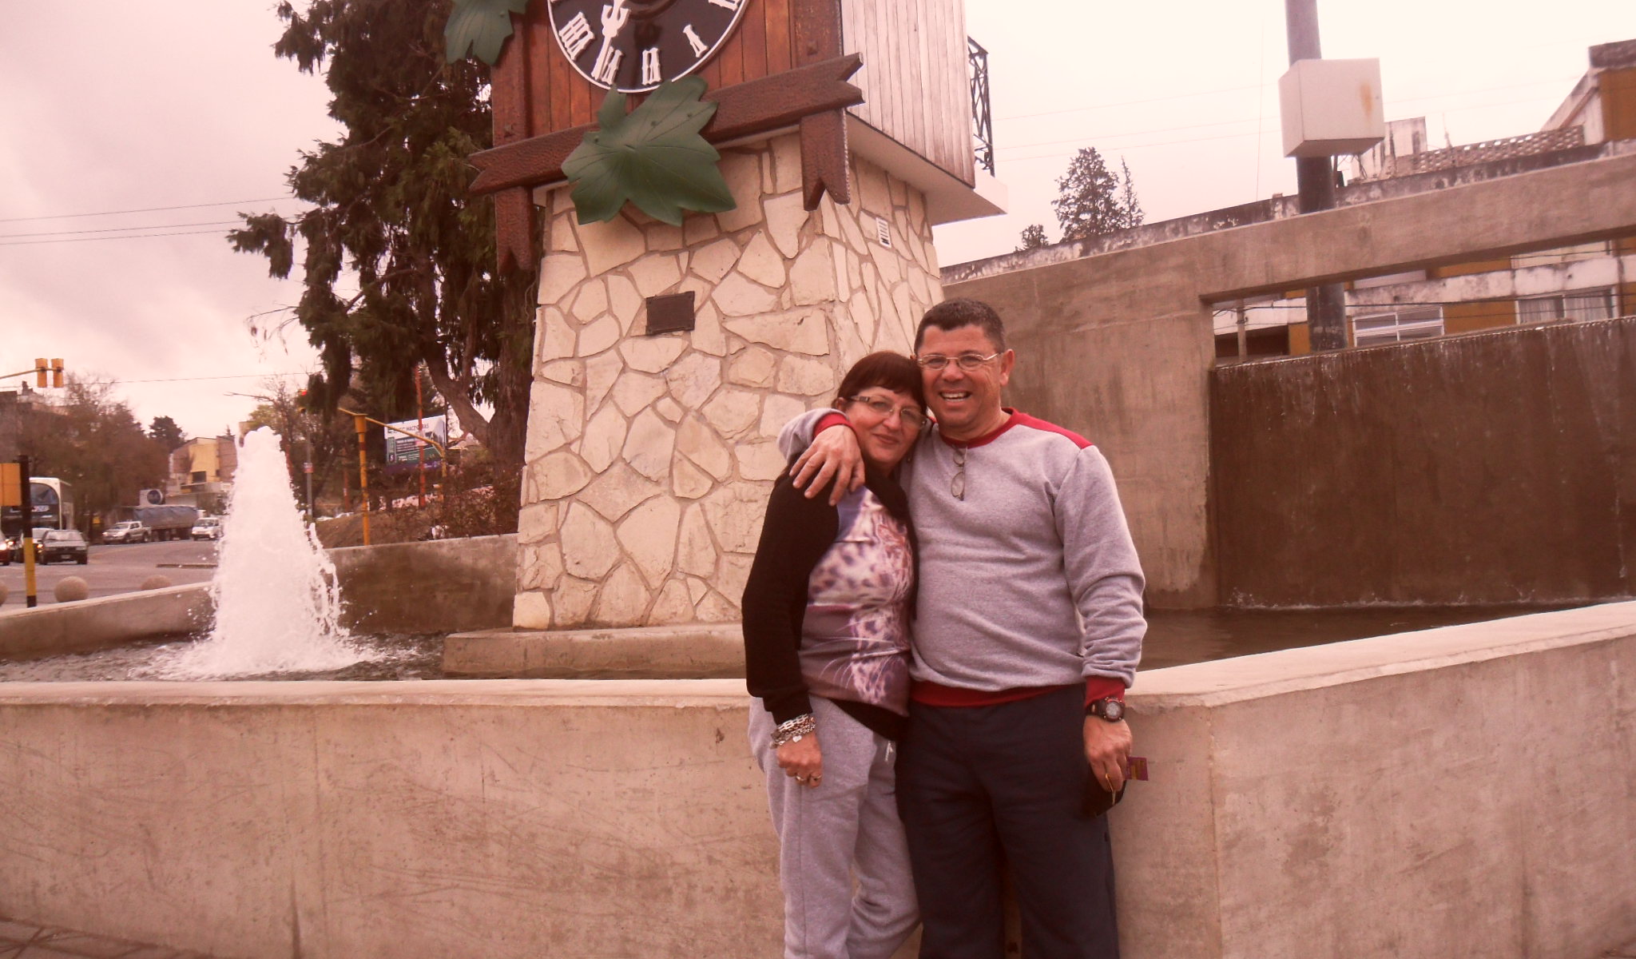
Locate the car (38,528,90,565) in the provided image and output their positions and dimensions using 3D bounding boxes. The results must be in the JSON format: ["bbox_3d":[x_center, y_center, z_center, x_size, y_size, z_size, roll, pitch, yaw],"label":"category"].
[{"bbox_3d":[-32.770,2.918,55.500,1.640,1.400,4.150,-1,-4,-35],"label":"car"}]

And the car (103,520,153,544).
[{"bbox_3d":[-56.250,4.292,104.000,1.800,1.770,5.100,-3,-3,-6],"label":"car"}]

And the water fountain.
[{"bbox_3d":[-3.398,0.423,7.900,1.200,1.500,1.200,-3,-3,0],"label":"water fountain"}]

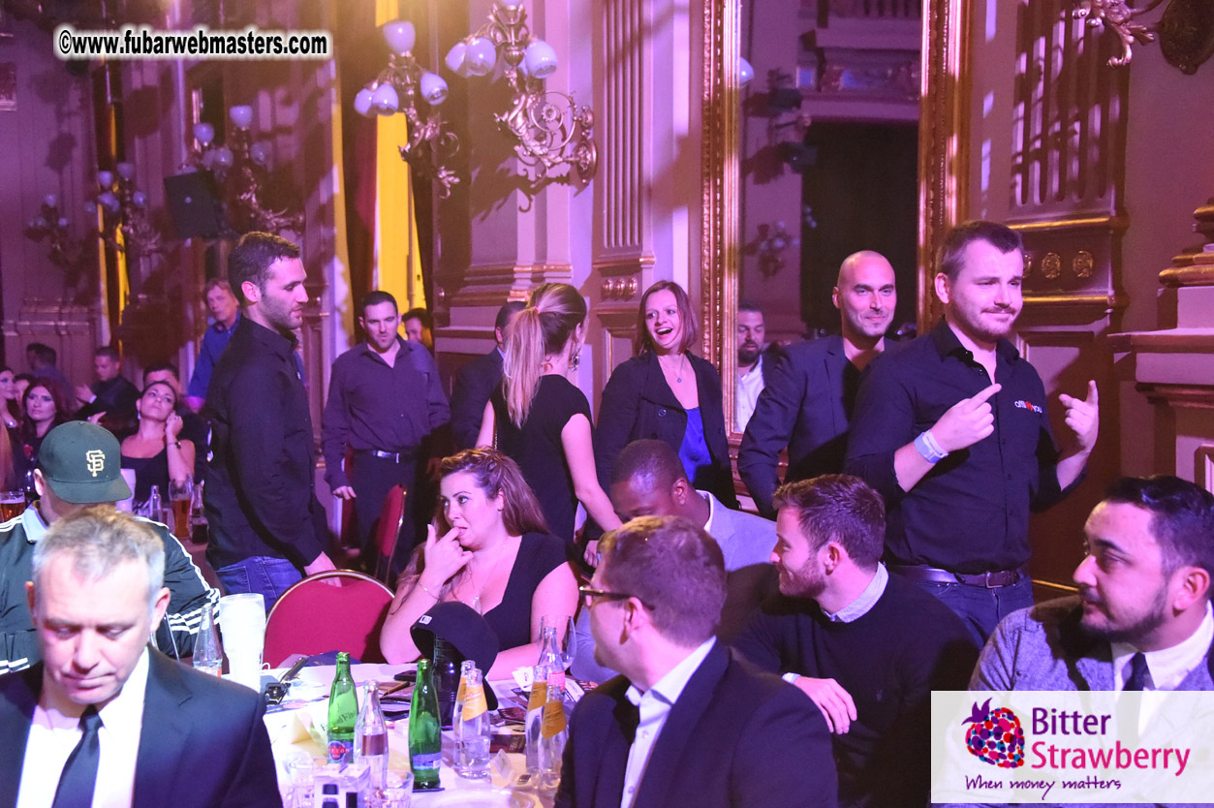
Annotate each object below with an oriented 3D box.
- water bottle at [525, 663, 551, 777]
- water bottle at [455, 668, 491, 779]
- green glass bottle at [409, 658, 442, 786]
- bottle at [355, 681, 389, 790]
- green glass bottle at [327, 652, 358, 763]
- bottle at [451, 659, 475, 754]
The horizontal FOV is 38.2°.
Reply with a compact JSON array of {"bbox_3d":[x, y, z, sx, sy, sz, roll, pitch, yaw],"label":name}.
[{"bbox_3d":[-0.128,0.604,3.349,0.057,0.199,0.057,0,3,0],"label":"water bottle"},{"bbox_3d":[-0.234,0.568,3.134,0.056,0.198,0.056,0,3,0],"label":"water bottle"},{"bbox_3d":[-0.336,0.593,3.250,0.060,0.230,0.060,0,3,0],"label":"green glass bottle"},{"bbox_3d":[-0.408,0.574,3.034,0.060,0.198,0.060,0,3,0],"label":"bottle"},{"bbox_3d":[-0.470,0.554,3.123,0.058,0.228,0.058,1,3,15],"label":"green glass bottle"},{"bbox_3d":[-0.269,0.601,3.412,0.057,0.199,0.057,0,3,0],"label":"bottle"}]

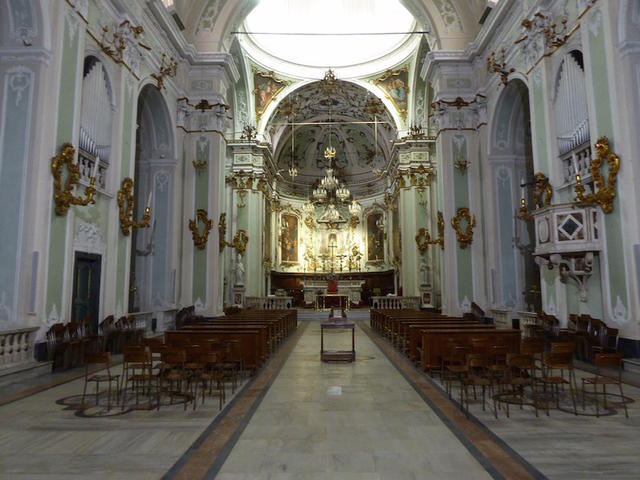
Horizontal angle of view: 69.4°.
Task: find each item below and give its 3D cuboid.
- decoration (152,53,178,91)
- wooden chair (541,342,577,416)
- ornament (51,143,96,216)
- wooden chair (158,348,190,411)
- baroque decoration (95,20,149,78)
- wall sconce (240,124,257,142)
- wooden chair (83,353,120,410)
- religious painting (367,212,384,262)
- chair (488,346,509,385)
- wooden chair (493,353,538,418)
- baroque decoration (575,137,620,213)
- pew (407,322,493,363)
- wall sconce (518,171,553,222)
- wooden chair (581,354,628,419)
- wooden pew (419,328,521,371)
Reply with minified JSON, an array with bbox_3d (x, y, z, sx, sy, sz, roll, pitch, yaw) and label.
[{"bbox_3d":[-5.741,-6.312,17.500,0.850,1.450,0.850,0,-6,1],"label":"decoration"},{"bbox_3d":[3.285,1.962,6.456,0.412,0.845,0.471,-1,-7,7],"label":"wooden chair"},{"bbox_3d":[-5.869,-1.454,11.244,0.720,1.870,0.920,-1,-7,1],"label":"ornament"},{"bbox_3d":[-2.057,1.984,6.664,0.420,0.820,0.460,0,-6,1],"label":"wooden chair"},{"bbox_3d":[-5.776,-5.776,13.755,0.900,1.550,1.600,-1,-7,1],"label":"baroque decoration"},{"bbox_3d":[-5.122,-7.665,33.111,1.129,1.179,0.688,0,-7,1],"label":"wall sconce"},{"bbox_3d":[-3.145,2.024,6.700,0.412,0.835,0.471,0,-7,-3],"label":"wooden chair"},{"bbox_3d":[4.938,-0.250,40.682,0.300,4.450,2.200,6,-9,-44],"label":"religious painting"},{"bbox_3d":[2.787,2.036,7.247,0.410,0.820,0.460,-1,-7,1],"label":"chair"},{"bbox_3d":[2.641,1.928,6.306,0.420,0.820,0.460,-1,-7,1],"label":"wooden chair"},{"bbox_3d":[6.598,-1.511,11.360,0.820,1.870,1.080,0,-6,1],"label":"baroque decoration"},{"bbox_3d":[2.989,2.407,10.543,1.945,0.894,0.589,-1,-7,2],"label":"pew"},{"bbox_3d":[6.566,-1.169,14.317,0.720,1.840,0.920,-1,-7,1],"label":"wall sconce"},{"bbox_3d":[3.872,1.954,6.366,0.412,0.835,0.471,0,-7,1],"label":"wooden chair"},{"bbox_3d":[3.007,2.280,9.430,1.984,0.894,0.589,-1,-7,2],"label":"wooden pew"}]

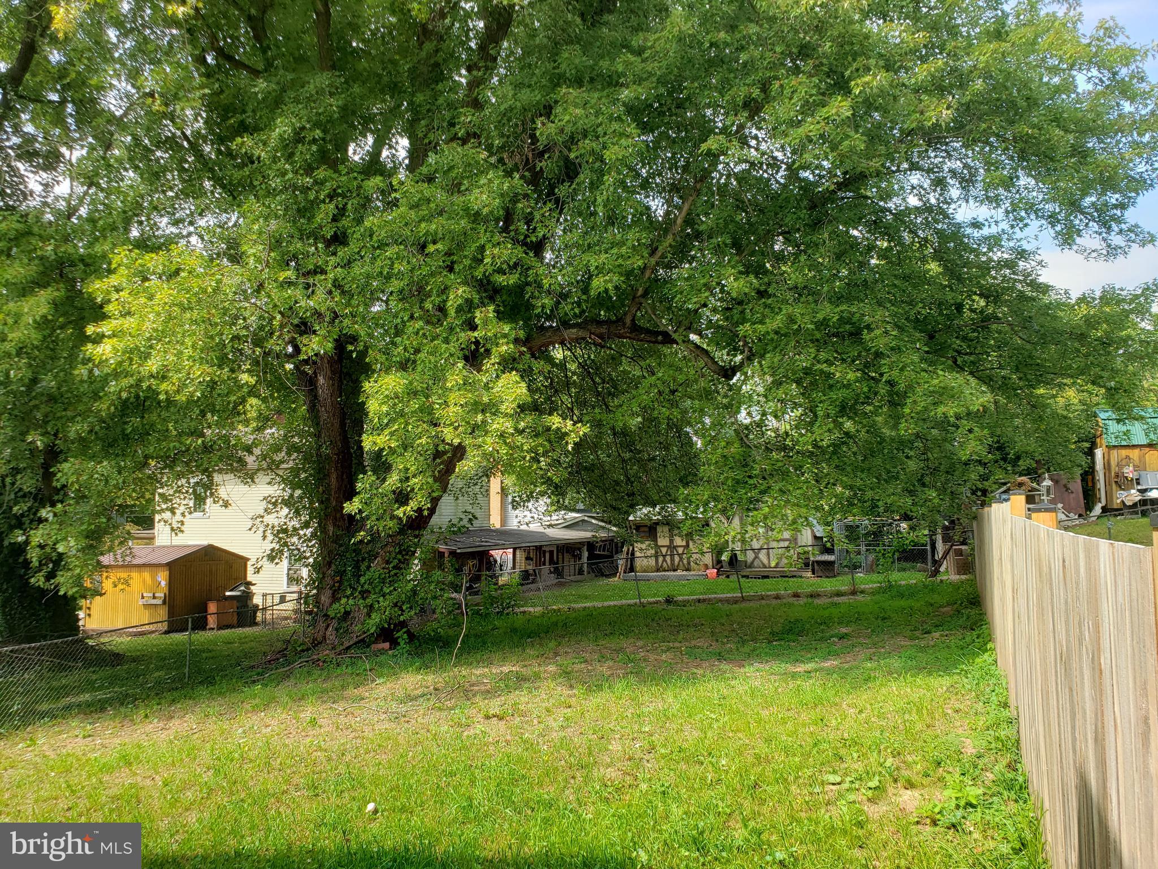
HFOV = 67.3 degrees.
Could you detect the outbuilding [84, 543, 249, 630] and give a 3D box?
[{"bbox_3d":[-13.288,4.875,28.165,3.750,2.544,3.316,-3,-6,24],"label":"outbuilding"}]

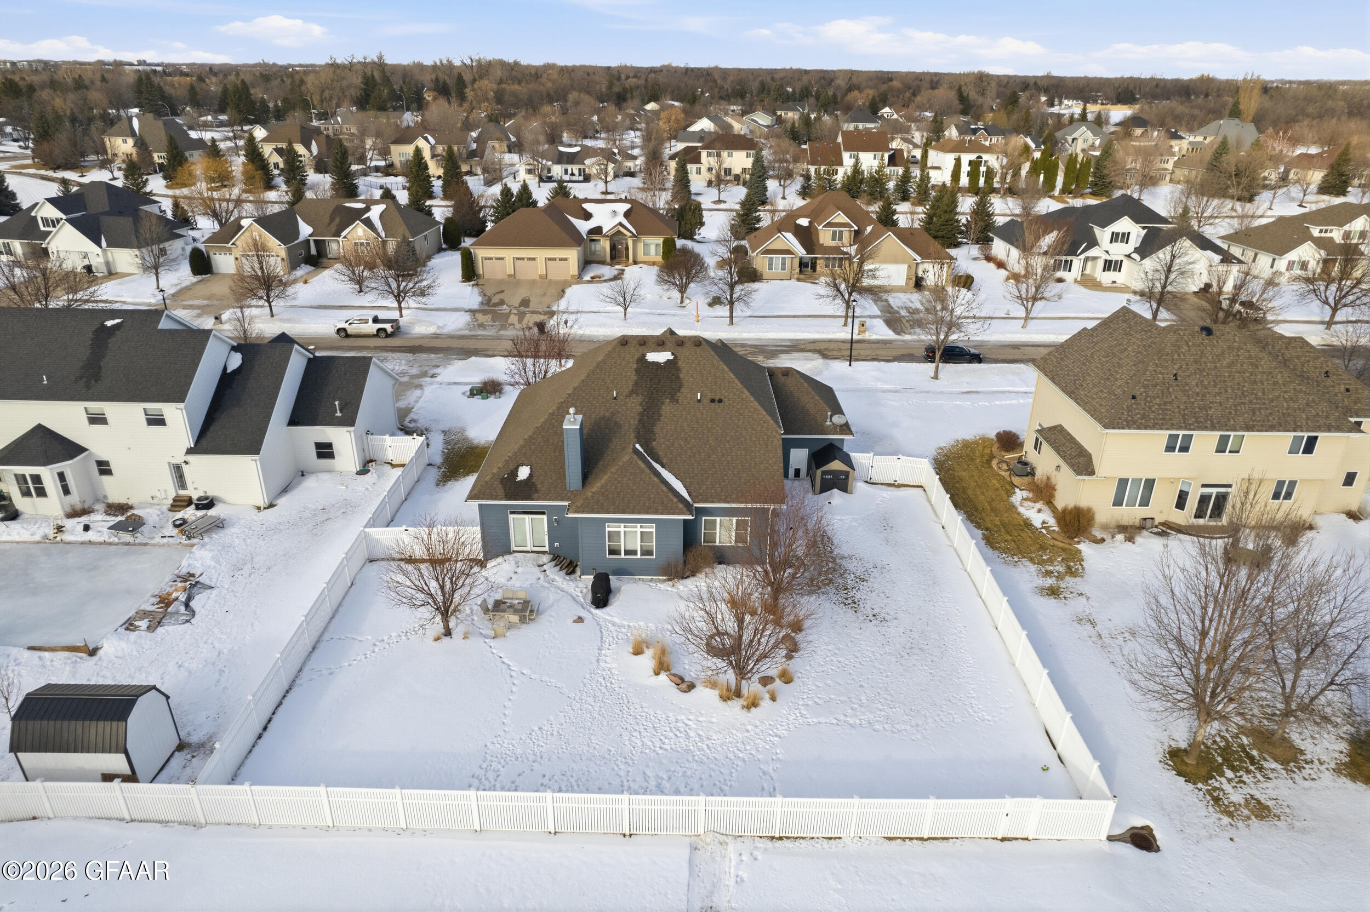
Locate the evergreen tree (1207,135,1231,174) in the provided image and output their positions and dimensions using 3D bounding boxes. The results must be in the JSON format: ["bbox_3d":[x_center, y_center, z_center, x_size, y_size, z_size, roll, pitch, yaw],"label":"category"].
[{"bbox_3d":[114.227,-62.657,179.079,5.900,11.000,5.720,1,25,0],"label":"evergreen tree"}]

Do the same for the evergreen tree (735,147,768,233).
[{"bbox_3d":[10.031,-40.542,126.697,4.800,12.500,4.800,1,25,0],"label":"evergreen tree"}]

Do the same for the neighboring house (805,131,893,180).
[{"bbox_3d":[36.853,-68.522,190.410,19.600,10.100,12.000,1,25,0],"label":"neighboring house"}]

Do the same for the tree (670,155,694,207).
[{"bbox_3d":[-0.636,-49.641,150.251,3.929,9.000,3.929,1,25,0],"label":"tree"}]

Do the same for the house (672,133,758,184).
[{"bbox_3d":[6.110,-68.125,189.700,20.000,9.100,15.500,1,25,0],"label":"house"}]

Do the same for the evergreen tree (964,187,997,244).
[{"bbox_3d":[42.911,-34.668,120.342,4.700,7.900,4.560,1,25,0],"label":"evergreen tree"}]

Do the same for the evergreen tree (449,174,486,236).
[{"bbox_3d":[-29.949,-33.988,115.145,4.732,8.931,4.732,1,25,0],"label":"evergreen tree"}]

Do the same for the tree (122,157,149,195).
[{"bbox_3d":[-99.645,-50.672,151.555,5.000,7.200,5.000,1,25,0],"label":"tree"}]

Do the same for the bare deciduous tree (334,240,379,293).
[{"bbox_3d":[-34.940,-20.200,89.240,5.000,5.520,5.000,1,25,0],"label":"bare deciduous tree"}]

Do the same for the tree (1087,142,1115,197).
[{"bbox_3d":[85.091,-58.018,168.458,5.386,10.644,5.386,1,25,0],"label":"tree"}]

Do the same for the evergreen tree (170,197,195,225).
[{"bbox_3d":[-75.127,-36.596,125.199,3.700,4.600,3.700,1,25,0],"label":"evergreen tree"}]

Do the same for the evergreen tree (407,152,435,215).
[{"bbox_3d":[-46.016,-48.385,145.094,4.639,9.758,4.639,1,25,0],"label":"evergreen tree"}]

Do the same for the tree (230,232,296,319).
[{"bbox_3d":[-40.974,-17.534,81.356,6.300,8.400,6.300,1,25,0],"label":"tree"}]

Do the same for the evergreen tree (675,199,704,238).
[{"bbox_3d":[0.723,-34.073,120.585,4.078,5.560,4.078,1,25,0],"label":"evergreen tree"}]

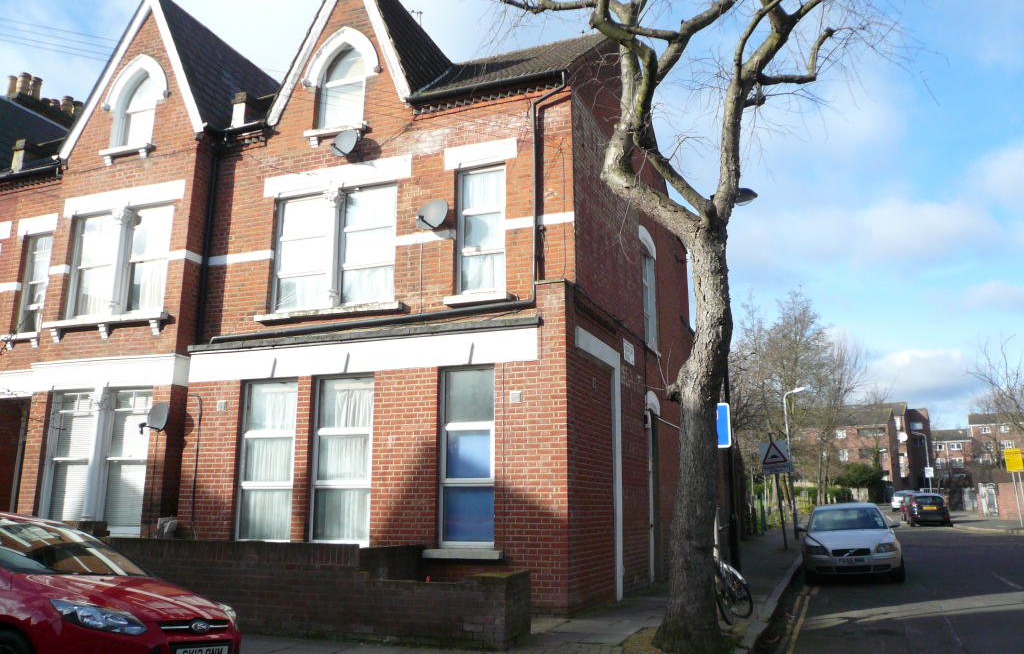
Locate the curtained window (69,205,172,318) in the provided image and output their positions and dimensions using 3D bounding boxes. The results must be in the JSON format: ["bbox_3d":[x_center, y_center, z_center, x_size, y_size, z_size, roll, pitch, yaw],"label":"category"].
[{"bbox_3d":[-6.320,-1.045,13.333,2.246,1.757,0.220,-4,-12,21],"label":"curtained window"}]

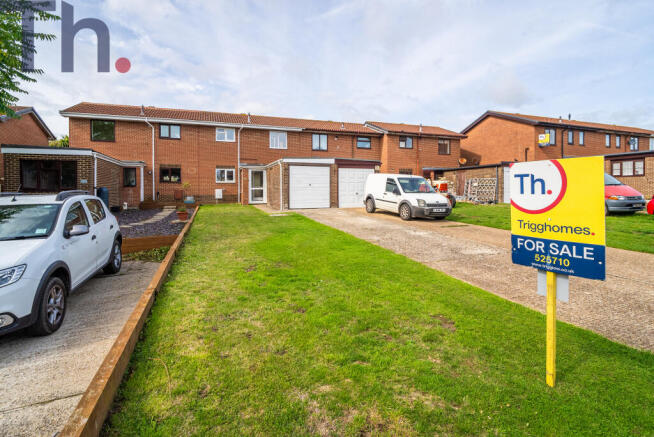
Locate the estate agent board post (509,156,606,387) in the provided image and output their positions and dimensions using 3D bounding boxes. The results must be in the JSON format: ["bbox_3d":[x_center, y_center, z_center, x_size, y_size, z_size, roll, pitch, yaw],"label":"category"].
[{"bbox_3d":[1.695,0.414,2.190,0.080,1.710,0.590,-3,4,-36],"label":"estate agent board post"}]

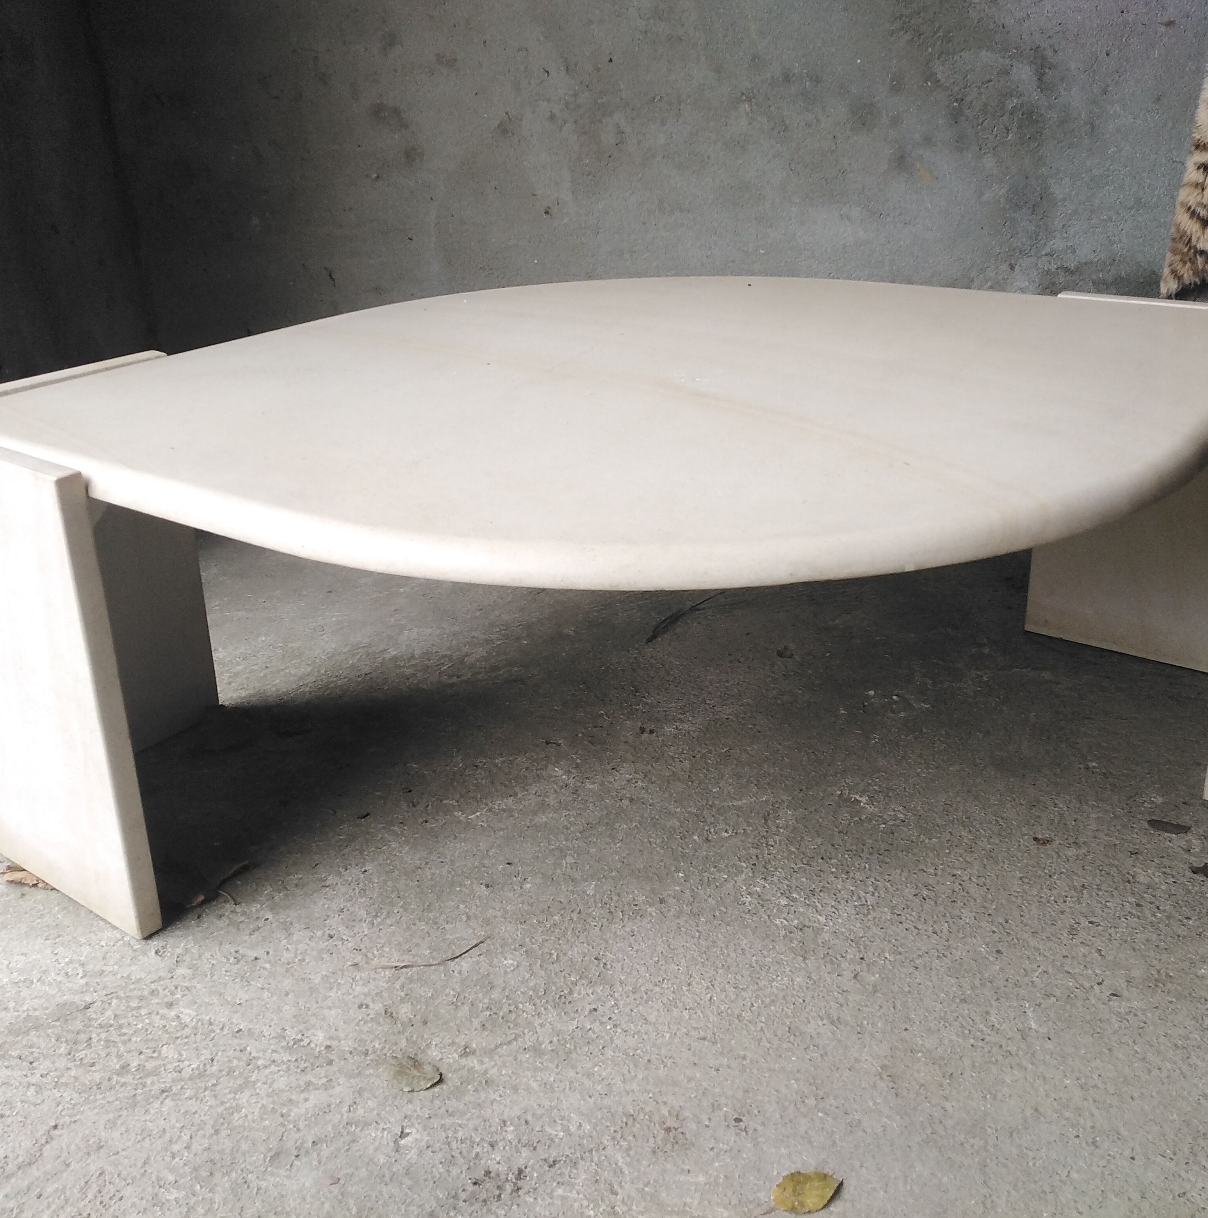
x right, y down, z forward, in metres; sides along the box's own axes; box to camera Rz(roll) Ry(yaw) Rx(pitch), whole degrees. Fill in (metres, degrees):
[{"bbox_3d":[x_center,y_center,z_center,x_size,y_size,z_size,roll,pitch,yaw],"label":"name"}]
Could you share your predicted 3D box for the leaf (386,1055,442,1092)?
[{"bbox_3d":[-0.131,0.315,0.825,0.044,0.006,0.030,8,25,23],"label":"leaf"}]

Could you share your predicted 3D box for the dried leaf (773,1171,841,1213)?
[{"bbox_3d":[0.122,0.345,0.727,0.044,0.008,0.029,-9,23,-16],"label":"dried leaf"}]

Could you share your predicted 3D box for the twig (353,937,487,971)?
[{"bbox_3d":[-0.143,0.276,0.960,0.112,0.006,0.023,-8,23,-16],"label":"twig"}]

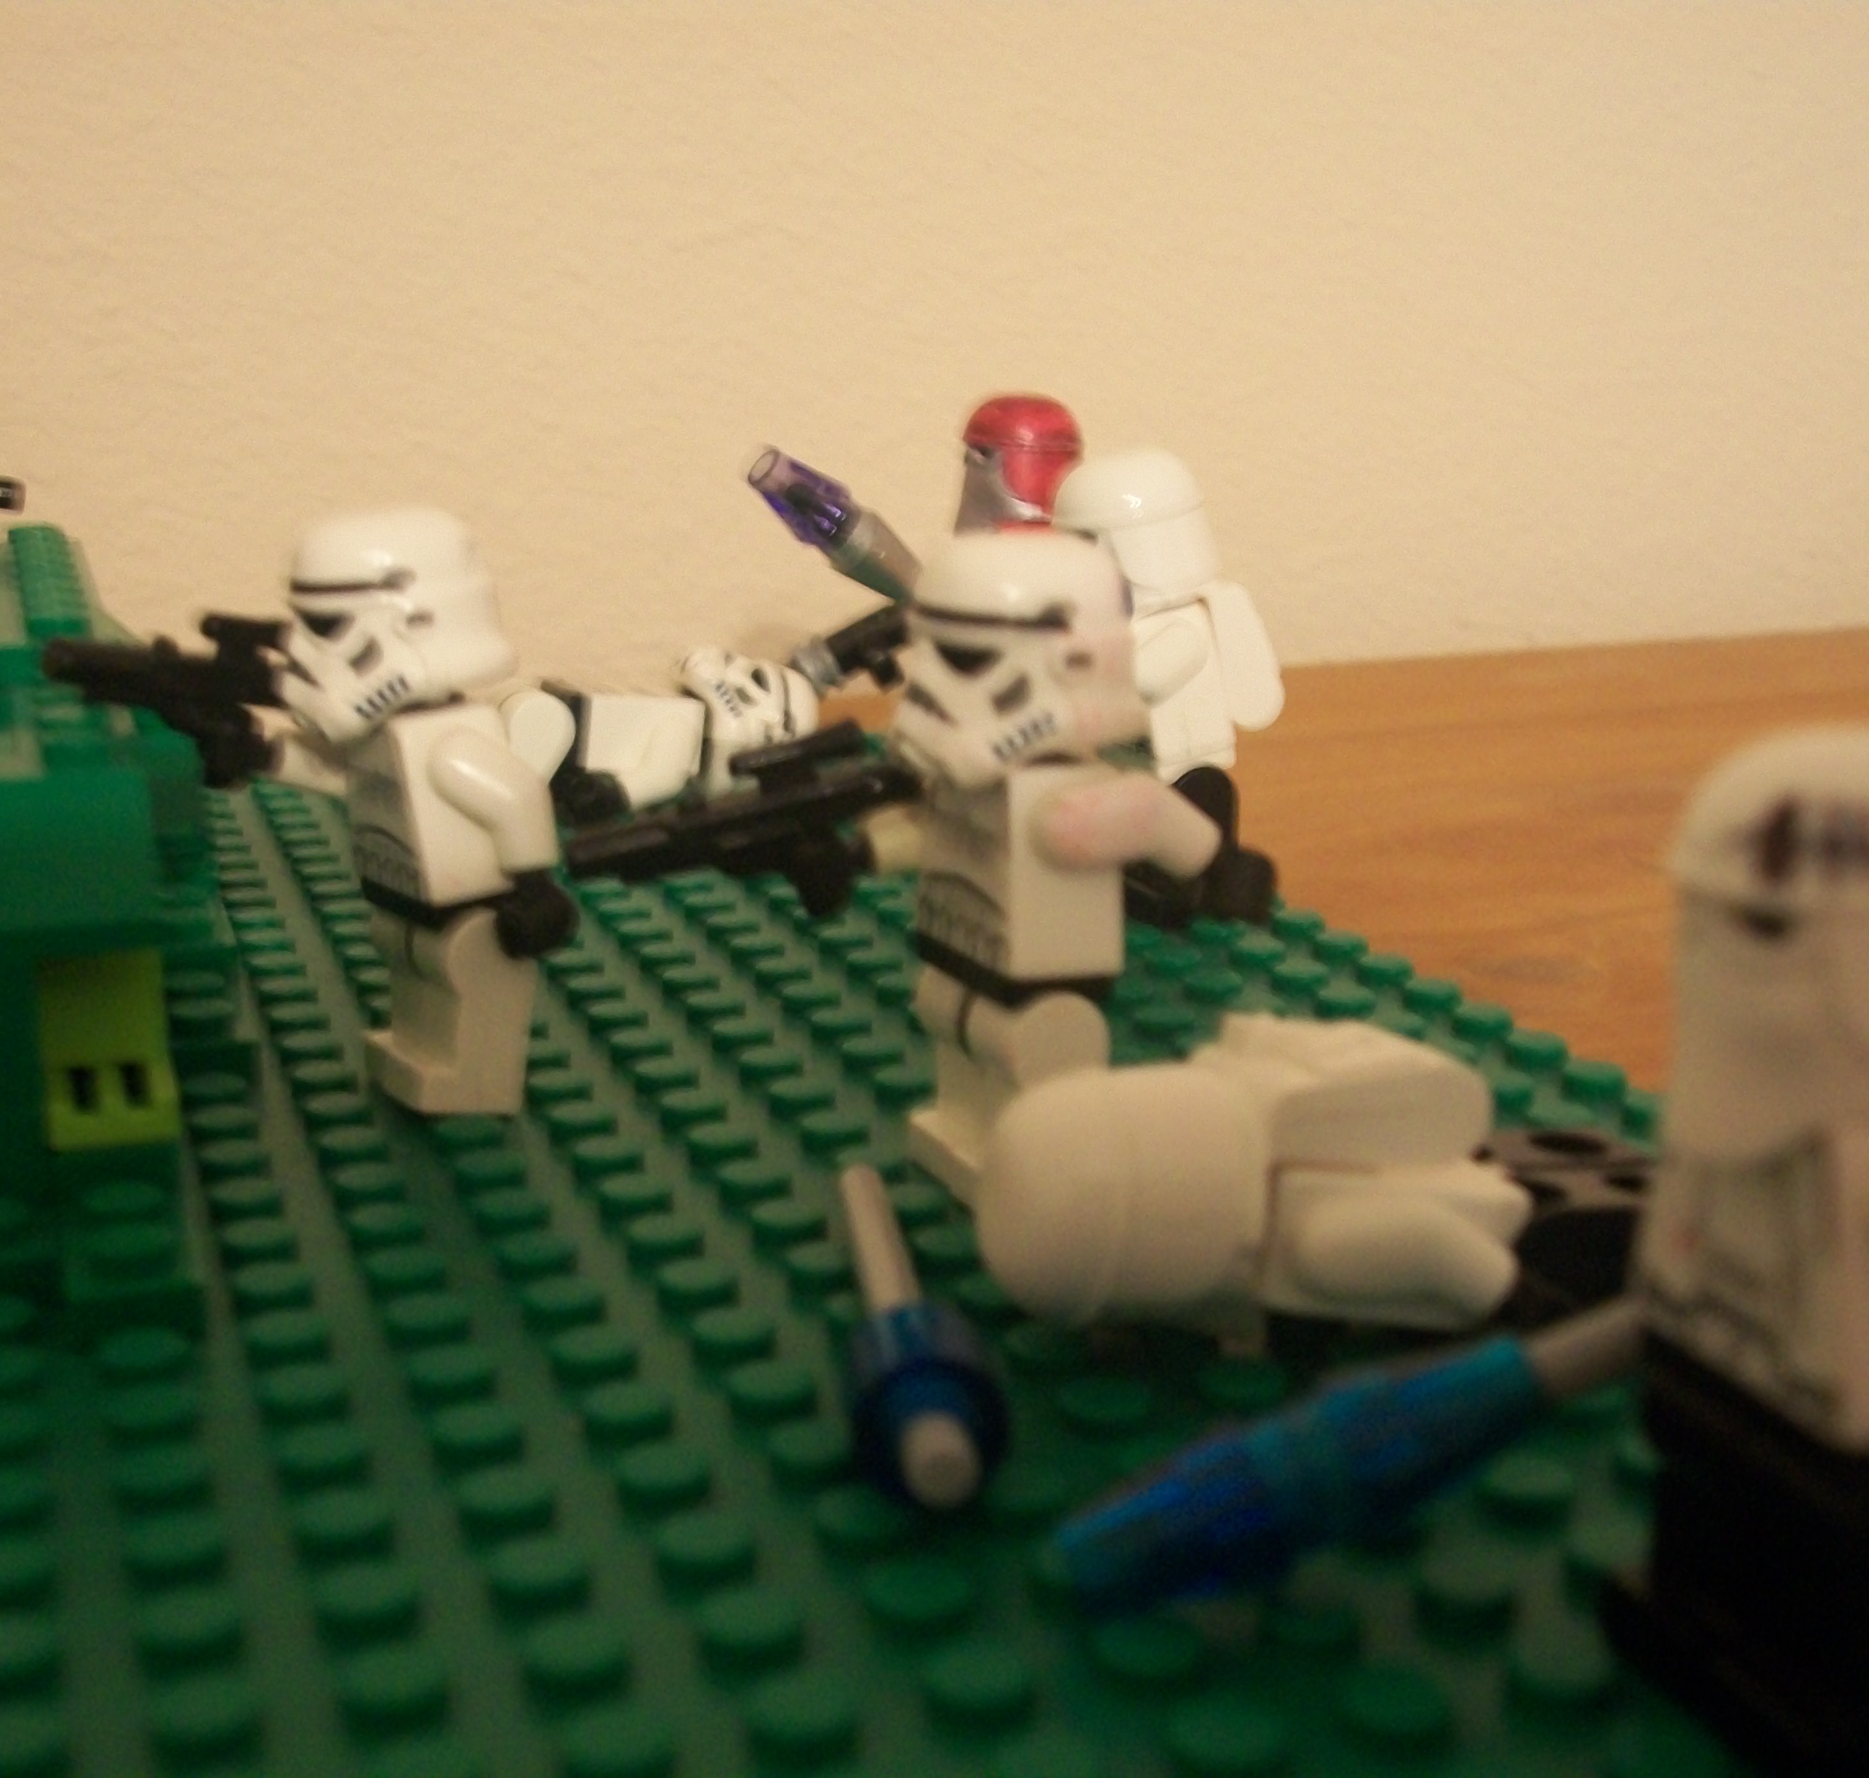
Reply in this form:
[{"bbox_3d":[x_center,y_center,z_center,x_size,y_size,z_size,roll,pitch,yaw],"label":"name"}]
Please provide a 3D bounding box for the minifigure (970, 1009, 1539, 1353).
[{"bbox_3d":[0.024,0.017,0.146,0.043,0.016,0.023,5,7,-8],"label":"minifigure"}]

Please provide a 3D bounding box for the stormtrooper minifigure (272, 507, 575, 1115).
[{"bbox_3d":[-0.038,-0.005,0.196,0.020,0.043,0.023,-7,15,-24],"label":"stormtrooper minifigure"}]

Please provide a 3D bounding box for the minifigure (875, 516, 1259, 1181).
[{"bbox_3d":[0.005,-0.001,0.178,0.021,0.043,0.023,-6,15,-22],"label":"minifigure"}]

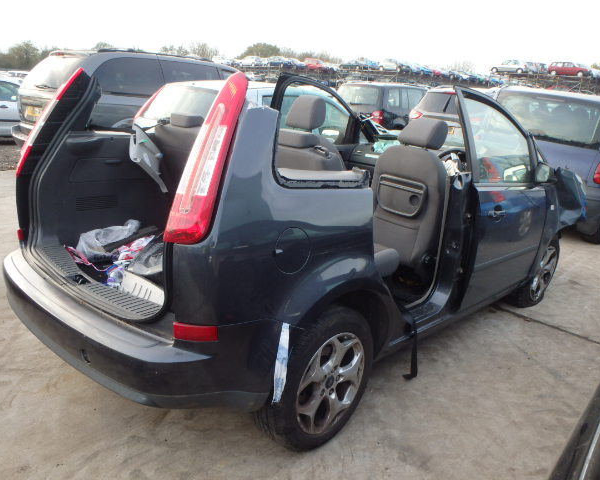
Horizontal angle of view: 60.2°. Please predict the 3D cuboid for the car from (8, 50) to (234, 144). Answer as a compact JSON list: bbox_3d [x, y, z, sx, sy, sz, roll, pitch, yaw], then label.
[{"bbox_3d":[-2.506,-2.409,9.811,1.970,1.780,4.900,15,20,34],"label":"car"}]

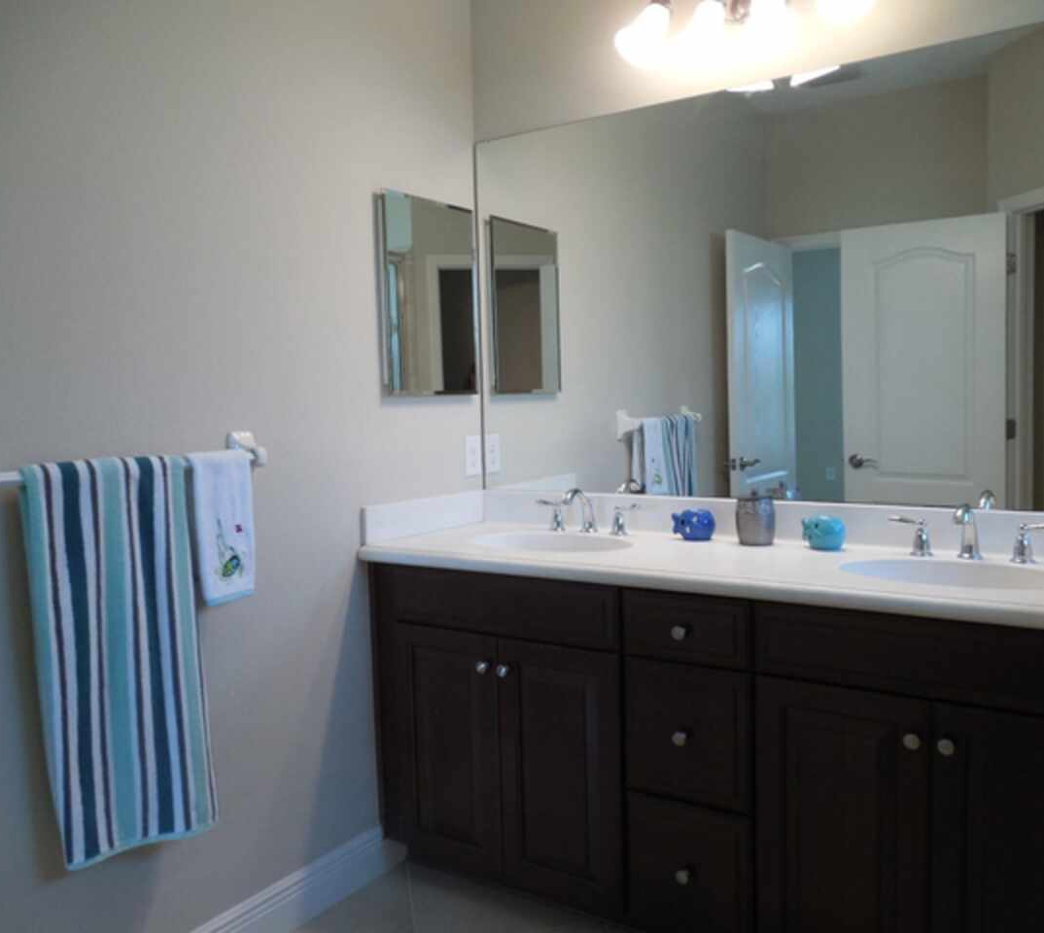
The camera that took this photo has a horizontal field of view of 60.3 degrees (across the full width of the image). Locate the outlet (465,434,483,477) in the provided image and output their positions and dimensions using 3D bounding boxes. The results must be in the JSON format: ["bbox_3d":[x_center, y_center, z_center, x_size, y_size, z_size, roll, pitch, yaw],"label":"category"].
[{"bbox_3d":[-0.144,-0.032,2.808,0.009,0.119,0.075,1,5,33],"label":"outlet"}]

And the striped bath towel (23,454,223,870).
[{"bbox_3d":[-0.769,0.363,1.743,0.075,0.765,0.355,1,5,33],"label":"striped bath towel"}]

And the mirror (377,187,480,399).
[{"bbox_3d":[-0.261,-0.486,2.597,0.026,0.555,0.410,1,5,33],"label":"mirror"}]

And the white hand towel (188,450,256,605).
[{"bbox_3d":[-0.640,0.127,1.930,0.060,0.320,0.150,1,5,33],"label":"white hand towel"}]

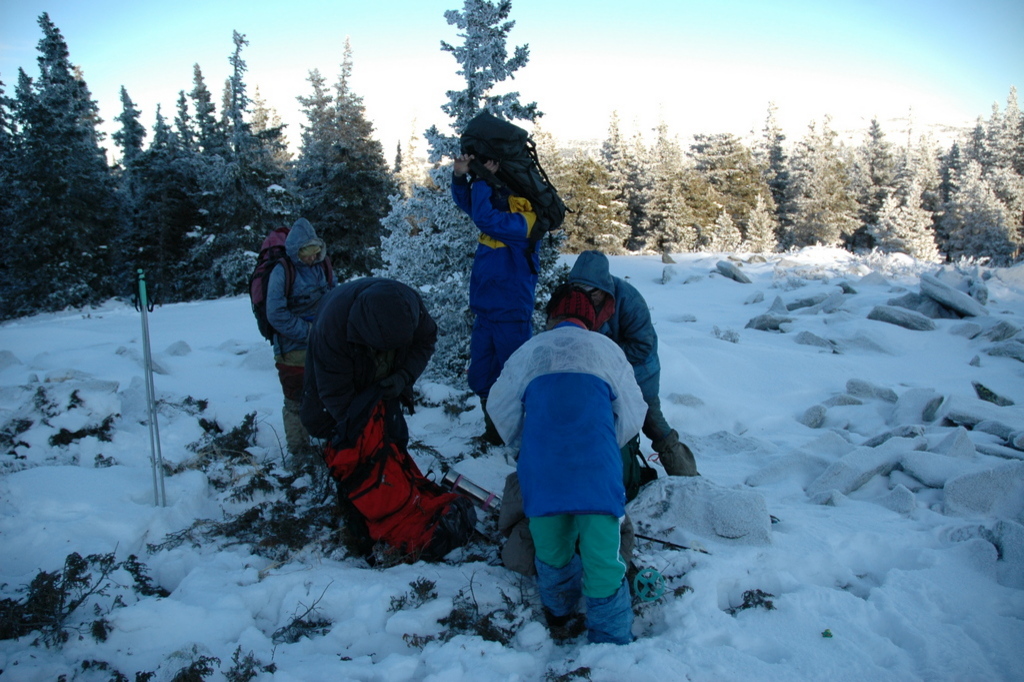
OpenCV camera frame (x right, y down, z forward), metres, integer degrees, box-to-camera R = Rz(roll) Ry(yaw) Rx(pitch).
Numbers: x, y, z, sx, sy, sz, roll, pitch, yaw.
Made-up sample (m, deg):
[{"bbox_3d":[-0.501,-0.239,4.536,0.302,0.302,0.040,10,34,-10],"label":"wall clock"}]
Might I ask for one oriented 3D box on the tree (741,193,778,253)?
[{"bbox_3d":[7.607,-3.597,23.500,1.100,1.800,1.100,2,11,18],"label":"tree"}]

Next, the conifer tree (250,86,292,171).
[{"bbox_3d":[-8.450,-5.774,26.000,2.000,5.600,2.000,-4,11,-17],"label":"conifer tree"}]

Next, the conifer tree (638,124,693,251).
[{"bbox_3d":[5.031,-5.031,25.000,1.800,4.400,1.800,1,11,11],"label":"conifer tree"}]

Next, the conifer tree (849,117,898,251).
[{"bbox_3d":[12.243,-5.300,26.000,1.700,4.500,1.700,4,11,25],"label":"conifer tree"}]

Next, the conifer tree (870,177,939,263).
[{"bbox_3d":[10.764,-3.351,21.000,1.800,2.300,1.800,4,12,27],"label":"conifer tree"}]

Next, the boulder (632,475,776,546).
[{"bbox_3d":[0.893,0.800,3.600,0.630,0.230,0.430,2,11,14],"label":"boulder"}]

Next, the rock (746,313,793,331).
[{"bbox_3d":[2.885,-0.218,8.600,0.500,0.190,0.360,3,11,18],"label":"rock"}]

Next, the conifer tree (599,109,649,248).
[{"bbox_3d":[3.737,-5.398,25.500,1.650,4.500,1.650,1,10,8],"label":"conifer tree"}]

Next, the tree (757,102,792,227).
[{"bbox_3d":[8.924,-5.605,26.000,1.500,4.900,1.500,3,11,18],"label":"tree"}]

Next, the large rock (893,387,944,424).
[{"bbox_3d":[2.568,0.414,4.850,0.290,0.200,0.270,5,12,28],"label":"large rock"}]

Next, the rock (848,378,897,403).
[{"bbox_3d":[2.536,0.348,5.400,0.350,0.140,0.230,6,13,35],"label":"rock"}]

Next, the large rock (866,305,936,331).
[{"bbox_3d":[4.110,-0.248,8.100,0.680,0.250,0.380,7,13,37],"label":"large rock"}]

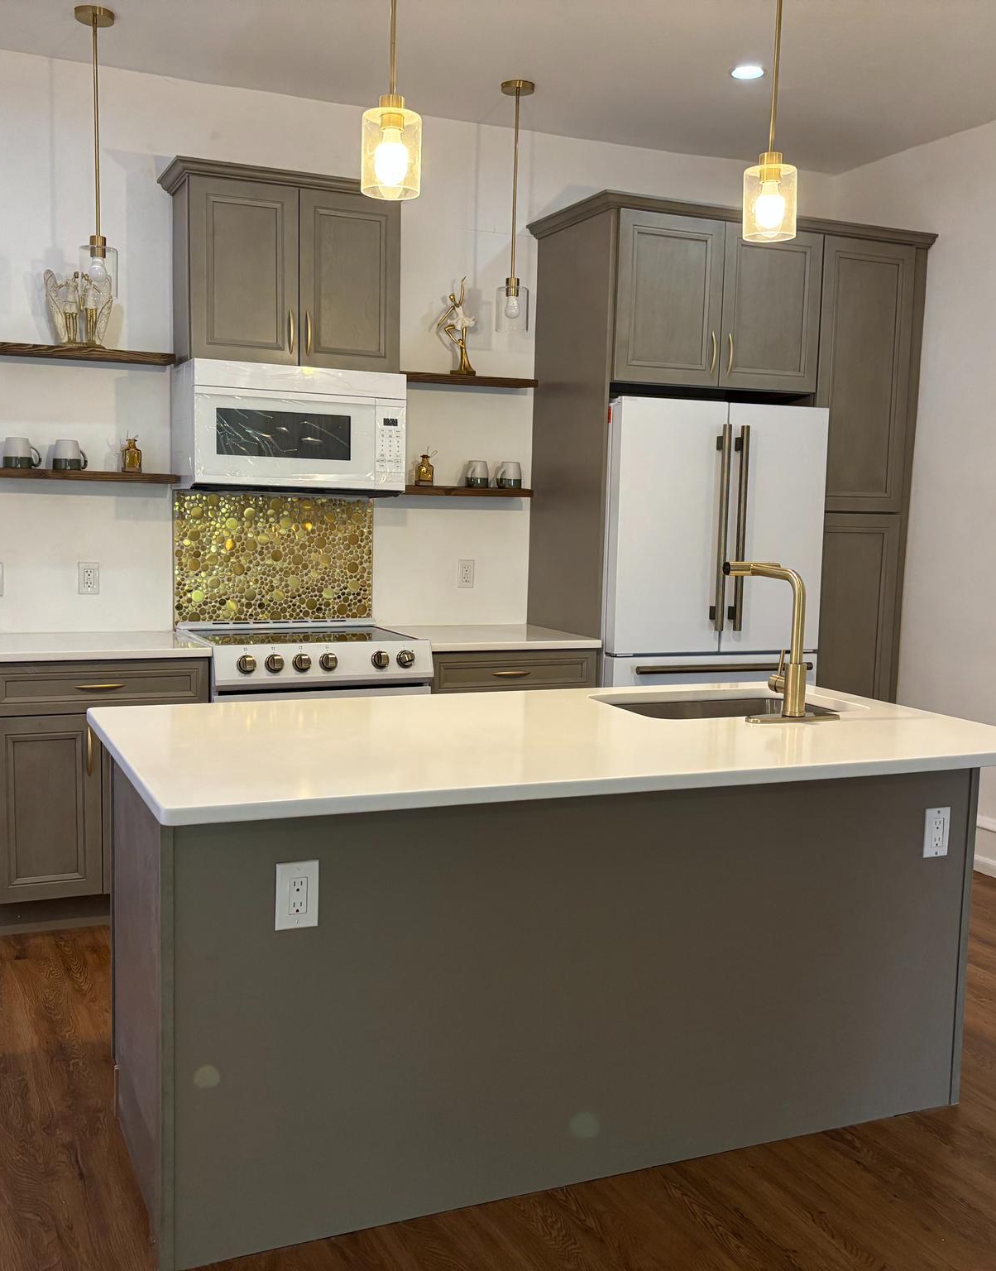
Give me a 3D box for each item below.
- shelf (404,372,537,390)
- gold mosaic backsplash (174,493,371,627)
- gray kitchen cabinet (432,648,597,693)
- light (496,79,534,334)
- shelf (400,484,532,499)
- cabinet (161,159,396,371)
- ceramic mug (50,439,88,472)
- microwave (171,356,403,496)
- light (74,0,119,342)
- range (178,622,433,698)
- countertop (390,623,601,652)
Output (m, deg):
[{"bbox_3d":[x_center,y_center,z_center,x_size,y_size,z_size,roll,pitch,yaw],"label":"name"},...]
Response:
[{"bbox_3d":[-0.147,-1.010,5.061,0.612,0.030,0.150,-1,6,-24],"label":"shelf"},{"bbox_3d":[-0.852,-0.289,4.907,0.776,0.520,0.012,-1,6,-24],"label":"gold mosaic backsplash"},{"bbox_3d":[-0.070,0.463,5.002,0.671,0.884,0.610,-1,6,-24],"label":"gray kitchen cabinet"},{"bbox_3d":[0.065,-1.546,4.609,0.122,0.874,0.122,1,6,0],"label":"light"},{"bbox_3d":[-0.182,-0.573,5.072,0.621,0.031,0.190,-1,6,-24],"label":"shelf"},{"bbox_3d":[-0.763,-1.300,4.632,0.860,0.664,0.375,-1,6,-24],"label":"cabinet"},{"bbox_3d":[-1.507,-0.636,4.495,0.120,0.107,0.096,-1,6,-24],"label":"ceramic mug"},{"bbox_3d":[-0.764,-0.750,4.674,0.763,0.433,0.410,-1,6,-24],"label":"microwave"},{"bbox_3d":[-1.268,-1.517,4.030,0.124,0.874,0.124,-1,6,-24],"label":"light"},{"bbox_3d":[-0.723,0.458,4.656,0.772,0.933,0.700,-1,6,-24],"label":"range"},{"bbox_3d":[-0.059,0.009,4.949,0.688,0.028,0.630,-1,6,-24],"label":"countertop"}]

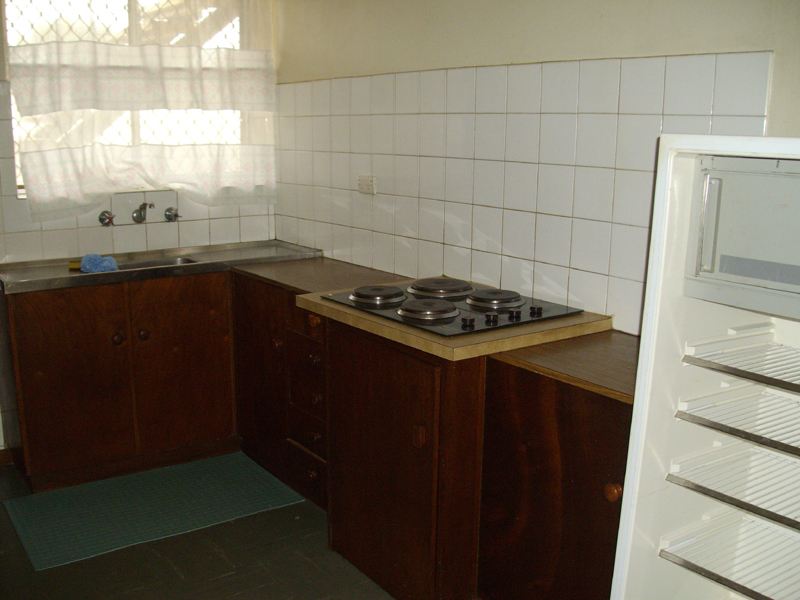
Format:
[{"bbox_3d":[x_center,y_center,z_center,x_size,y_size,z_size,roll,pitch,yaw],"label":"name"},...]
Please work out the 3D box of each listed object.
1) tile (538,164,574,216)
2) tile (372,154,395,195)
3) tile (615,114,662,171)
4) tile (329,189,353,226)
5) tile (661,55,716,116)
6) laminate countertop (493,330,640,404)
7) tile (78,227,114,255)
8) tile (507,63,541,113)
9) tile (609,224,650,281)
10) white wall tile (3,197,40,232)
[{"bbox_3d":[0.478,-0.336,2.539,0.008,0.151,0.151,-8,15,-36],"label":"tile"},{"bbox_3d":[-0.063,-0.500,3.312,0.010,0.152,0.152,-8,14,-35],"label":"tile"},{"bbox_3d":[0.643,-0.425,2.236,0.010,0.150,0.150,-8,14,-35],"label":"tile"},{"bbox_3d":[-0.237,-0.382,3.436,0.010,0.148,0.148,-8,14,-35],"label":"tile"},{"bbox_3d":[0.716,-0.529,2.052,0.010,0.148,0.148,-8,14,-35],"label":"tile"},{"bbox_3d":[0.579,0.164,2.115,0.464,0.020,0.486,-8,15,-36],"label":"laminate countertop"},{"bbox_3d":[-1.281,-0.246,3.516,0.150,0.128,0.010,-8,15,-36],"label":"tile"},{"bbox_3d":[0.388,-0.658,2.596,0.008,0.151,0.151,-8,15,-36],"label":"tile"},{"bbox_3d":[0.660,-0.134,2.348,0.010,0.151,0.150,-8,15,-36],"label":"tile"},{"bbox_3d":[-1.471,-0.335,3.239,0.148,0.148,0.010,-8,14,-35],"label":"white wall tile"}]

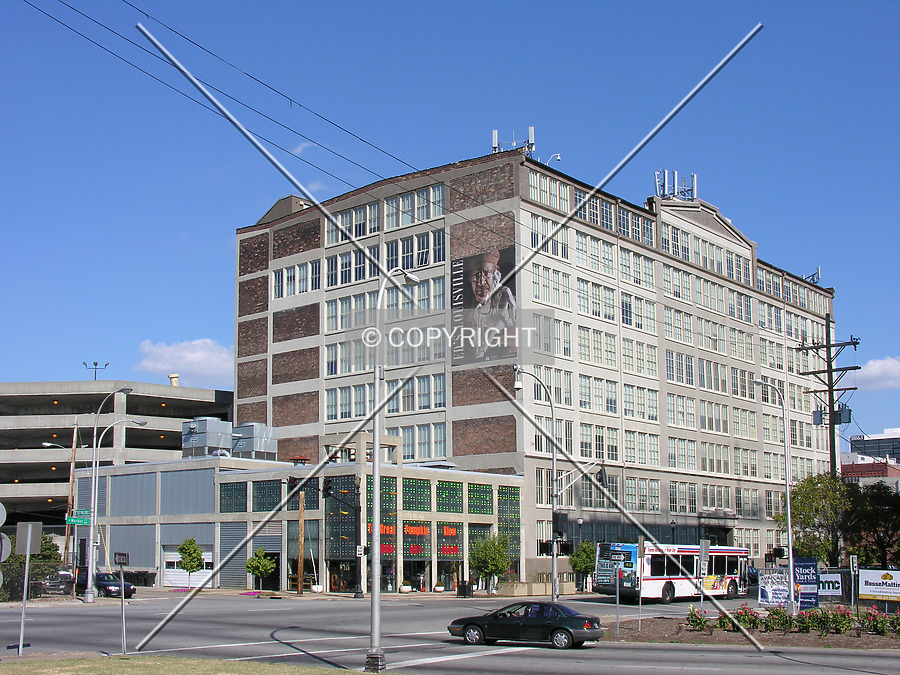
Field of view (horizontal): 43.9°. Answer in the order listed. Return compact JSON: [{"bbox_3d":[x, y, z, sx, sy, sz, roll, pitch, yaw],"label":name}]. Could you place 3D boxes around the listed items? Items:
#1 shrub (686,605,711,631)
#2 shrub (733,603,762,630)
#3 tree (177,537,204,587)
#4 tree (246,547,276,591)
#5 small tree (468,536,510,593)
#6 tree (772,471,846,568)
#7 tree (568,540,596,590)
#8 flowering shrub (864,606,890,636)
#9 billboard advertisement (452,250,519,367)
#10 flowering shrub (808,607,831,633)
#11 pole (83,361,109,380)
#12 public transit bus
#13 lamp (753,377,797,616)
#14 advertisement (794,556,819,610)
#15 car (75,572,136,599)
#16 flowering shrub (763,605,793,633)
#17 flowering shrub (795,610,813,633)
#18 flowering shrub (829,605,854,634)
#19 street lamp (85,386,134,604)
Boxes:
[{"bbox_3d":[8.273,9.329,37.218,0.799,0.825,0.799,0,-11,0],"label":"shrub"},{"bbox_3d":[8.749,8.232,32.963,0.882,0.829,0.882,-3,-11,14],"label":"shrub"},{"bbox_3d":[-17.929,15.676,77.558,1.934,3.660,1.934,2,-11,-13],"label":"tree"},{"bbox_3d":[-10.979,13.473,65.119,1.747,2.555,1.747,0,-11,0],"label":"tree"},{"bbox_3d":[2.372,13.462,66.300,2.500,3.500,2.500,0,-10,0],"label":"small tree"},{"bbox_3d":[19.478,10.638,60.089,3.909,6.732,3.909,0,-11,0],"label":"tree"},{"bbox_3d":[8.361,14.236,69.500,2.100,3.200,2.100,0,-10,0],"label":"tree"},{"bbox_3d":[13.574,9.018,35.500,0.830,0.920,0.830,0,-10,0],"label":"flowering shrub"},{"bbox_3d":[2.658,-2.362,88.722,6.605,8.837,0.120,-9,-14,39],"label":"billboard advertisement"},{"bbox_3d":[11.812,9.086,35.740,0.703,0.792,0.703,0,-11,0],"label":"flowering shrub"},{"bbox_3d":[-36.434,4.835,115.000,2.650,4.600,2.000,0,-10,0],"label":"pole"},{"bbox_3d":[12.297,12.693,60.378,2.600,2.980,12.240,-9,-15,39],"label":"public transit bus"},{"bbox_3d":[13.804,6.728,47.930,1.800,10.080,0.500,-7,-13,36],"label":"lamp"},{"bbox_3d":[16.263,11.245,51.000,1.220,2.400,0.120,1,-10,-5],"label":"advertisement"},{"bbox_3d":[-19.517,14.000,63.280,4.500,1.420,1.760,-10,-15,44],"label":"car"},{"bbox_3d":[10.692,9.158,36.500,0.980,0.920,0.980,0,-10,0],"label":"flowering shrub"},{"bbox_3d":[11.557,9.256,36.500,0.620,0.730,0.620,0,-10,0],"label":"flowering shrub"},{"bbox_3d":[12.554,9.050,35.850,0.792,0.919,0.792,0,-11,0],"label":"flowering shrub"},{"bbox_3d":[-17.220,7.964,57.176,2.200,10.870,0.500,9,-13,-39],"label":"street lamp"}]

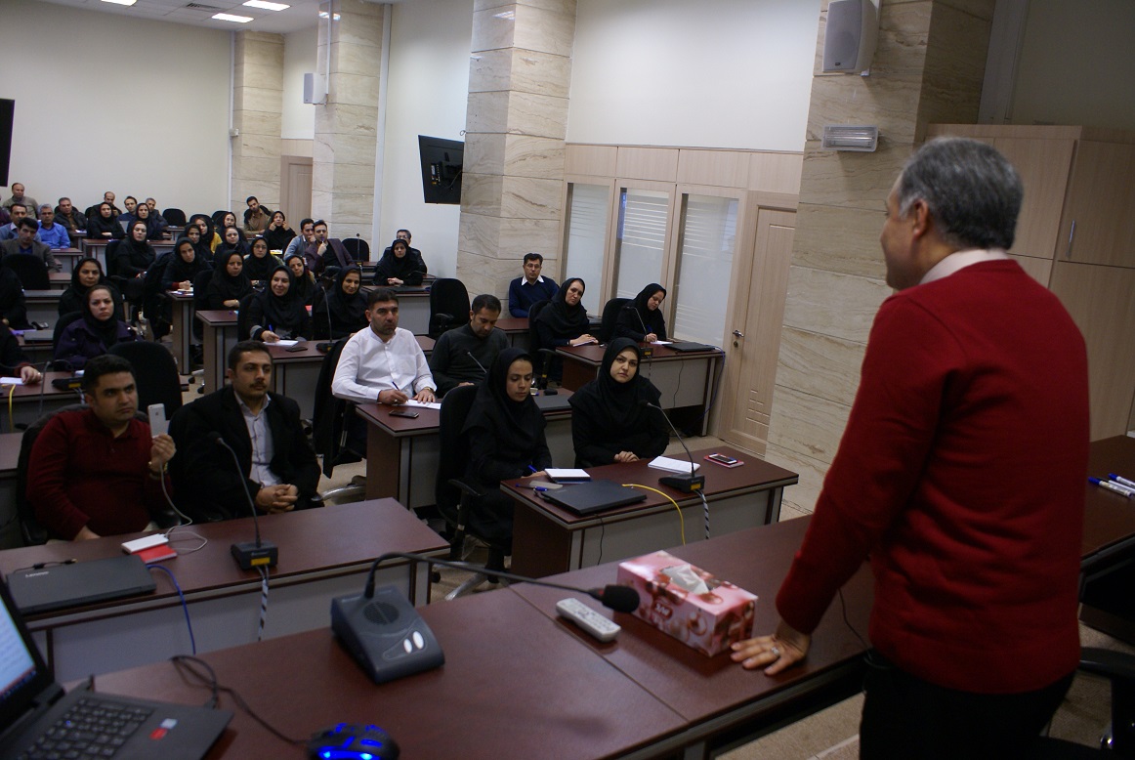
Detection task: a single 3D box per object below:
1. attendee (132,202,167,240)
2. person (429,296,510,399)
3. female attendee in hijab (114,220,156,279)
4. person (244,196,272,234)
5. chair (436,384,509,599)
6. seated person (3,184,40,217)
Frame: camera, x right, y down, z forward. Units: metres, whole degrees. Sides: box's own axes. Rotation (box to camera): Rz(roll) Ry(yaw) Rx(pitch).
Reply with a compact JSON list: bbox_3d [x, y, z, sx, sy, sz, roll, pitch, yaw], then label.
[{"bbox_3d":[-6.158,-1.914,12.514,0.520,1.280,0.750,-5,16,-36],"label":"attendee"},{"bbox_3d":[-0.562,0.131,5.281,0.560,1.330,0.800,-4,15,-33],"label":"person"},{"bbox_3d":[-4.662,-1.064,9.333,0.520,1.280,0.750,-5,16,-36],"label":"female attendee in hijab"},{"bbox_3d":[-5.157,-2.306,14.205,0.560,1.310,0.780,-6,17,-40],"label":"person"},{"bbox_3d":[-0.356,0.548,4.290,0.620,1.050,0.660,-5,15,-35],"label":"chair"},{"bbox_3d":[-8.684,-2.414,13.569,0.560,1.310,0.750,-7,18,-42],"label":"seated person"}]

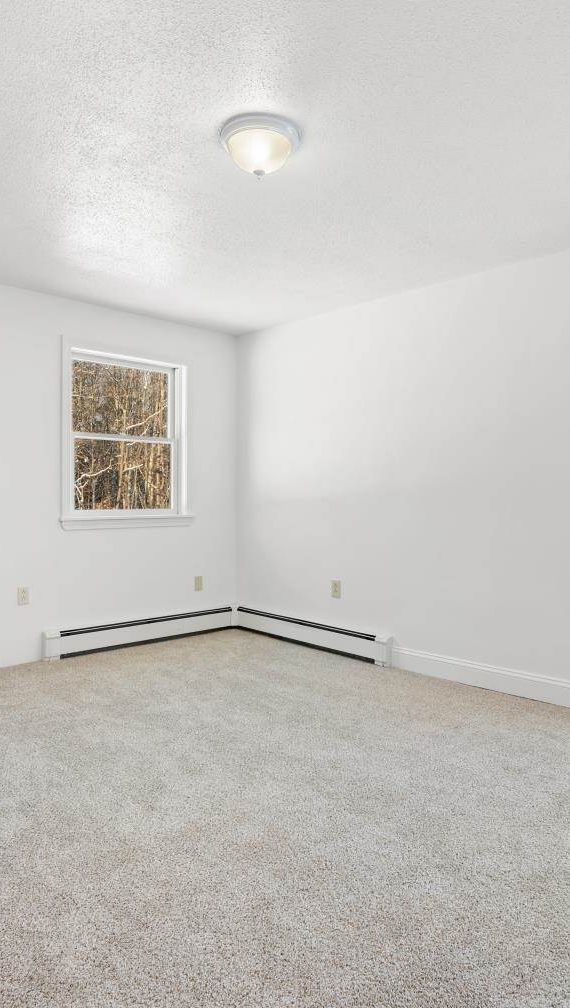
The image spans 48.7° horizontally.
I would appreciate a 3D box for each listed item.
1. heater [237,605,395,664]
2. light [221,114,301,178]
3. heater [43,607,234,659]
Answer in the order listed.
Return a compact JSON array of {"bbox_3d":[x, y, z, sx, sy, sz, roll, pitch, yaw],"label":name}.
[{"bbox_3d":[0.126,0.957,4.670,0.070,0.190,1.554,0,1,-45],"label":"heater"},{"bbox_3d":[-0.091,-1.274,2.312,0.295,0.148,0.295,0,1,0],"label":"light"},{"bbox_3d":[-0.988,0.938,4.677,1.599,0.190,0.070,0,1,-43],"label":"heater"}]

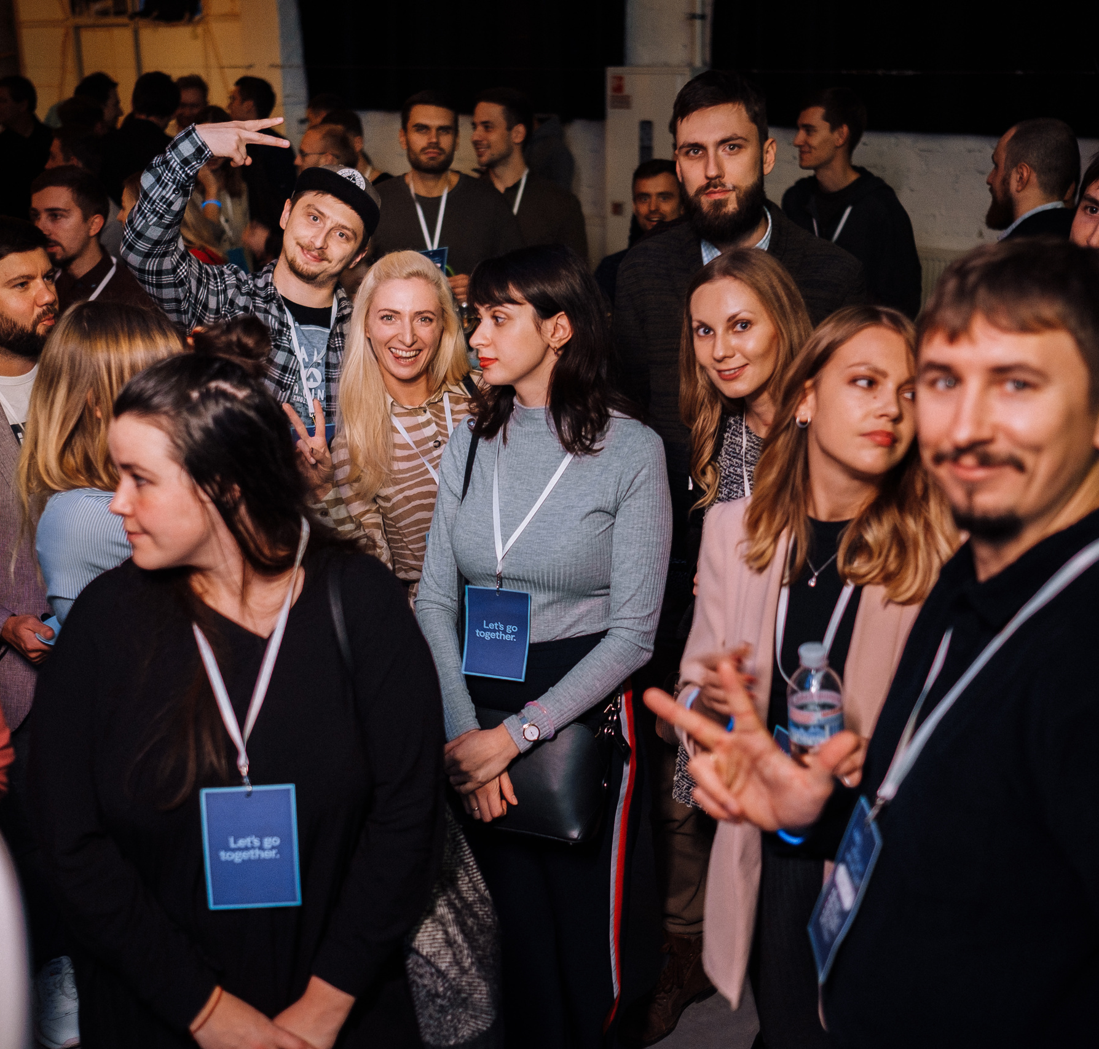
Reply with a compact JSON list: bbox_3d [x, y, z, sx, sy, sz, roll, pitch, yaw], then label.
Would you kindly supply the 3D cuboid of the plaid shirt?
[{"bbox_3d":[-0.566,-0.281,3.069,0.520,0.990,0.380,-3,17,-8],"label":"plaid shirt"}]

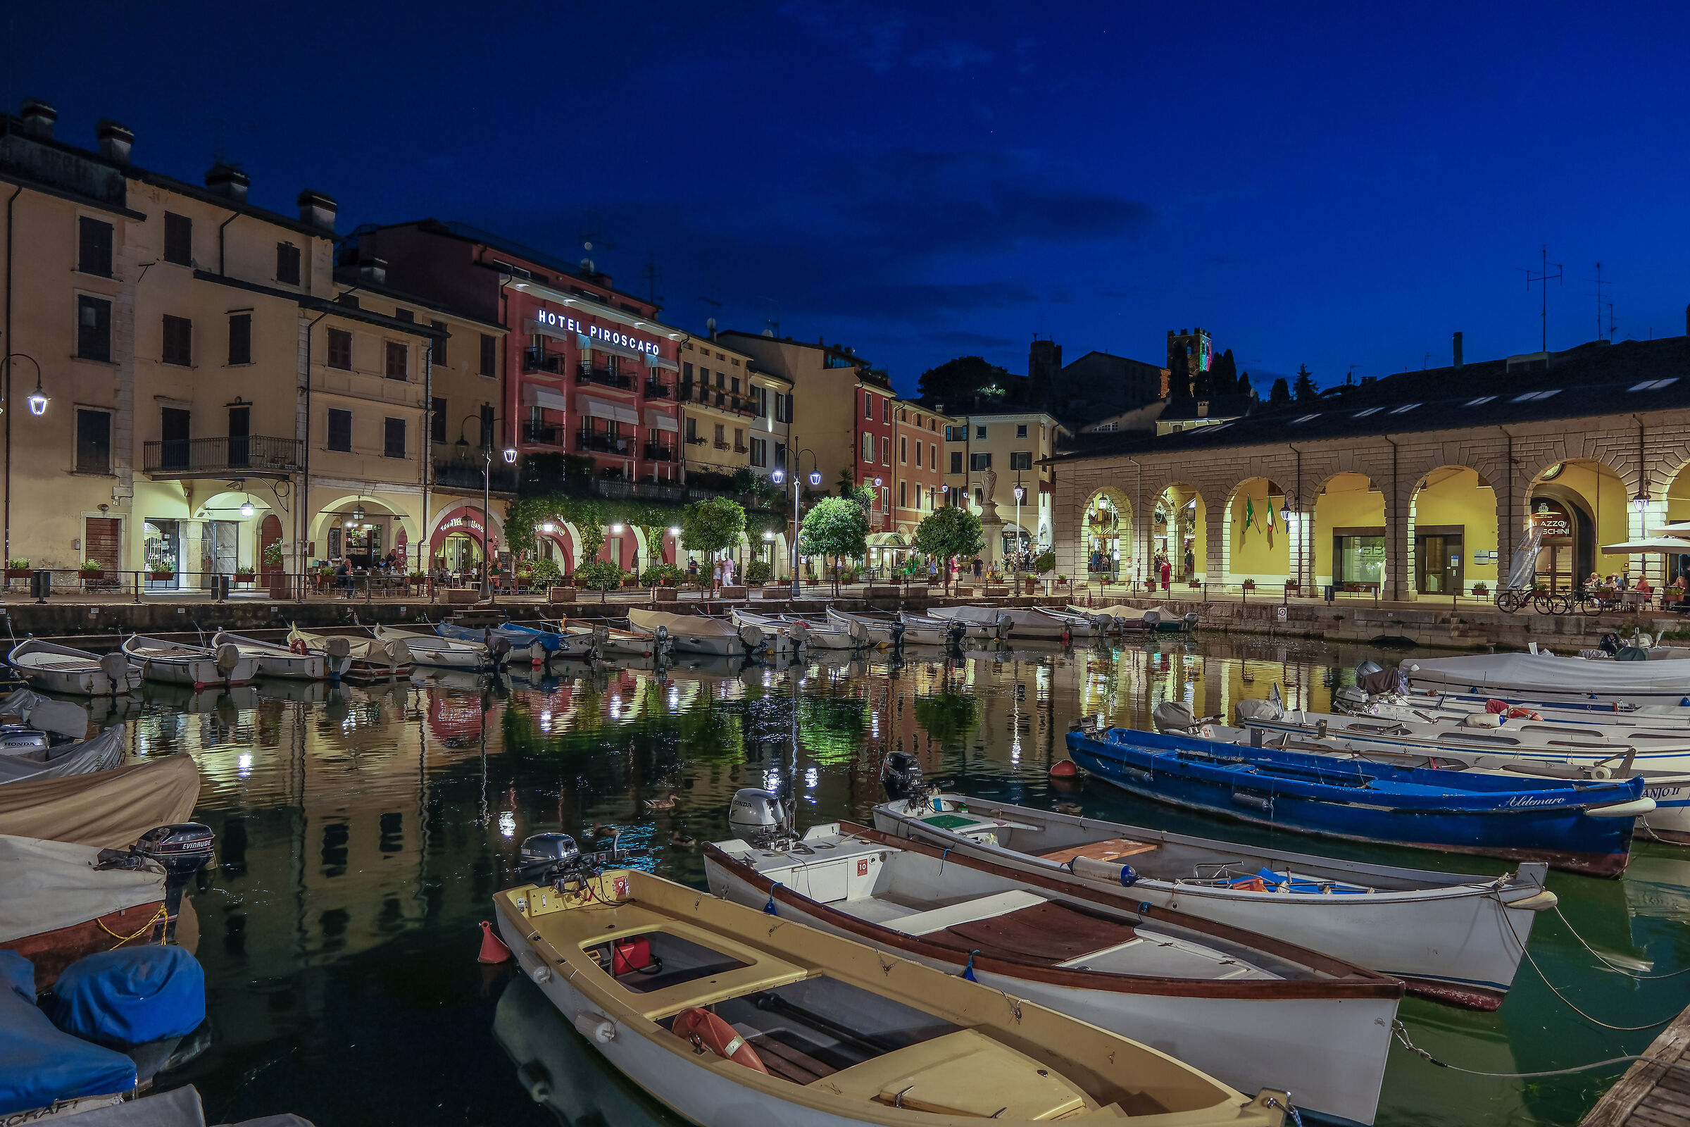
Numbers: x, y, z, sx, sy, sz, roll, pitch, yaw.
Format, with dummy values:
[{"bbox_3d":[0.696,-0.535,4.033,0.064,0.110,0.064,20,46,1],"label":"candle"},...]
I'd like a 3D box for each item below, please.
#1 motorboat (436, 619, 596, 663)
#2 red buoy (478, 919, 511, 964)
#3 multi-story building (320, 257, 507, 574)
[{"bbox_3d":[-11.200,2.544,37.000,6.400,1.200,1.900,0,0,40],"label":"motorboat"},{"bbox_3d":[-2.660,2.896,8.600,0.240,0.360,0.240,-9,-1,0],"label":"red buoy"},{"bbox_3d":[-20.269,-5.333,45.060,10.000,13.000,11.200,0,0,25],"label":"multi-story building"}]

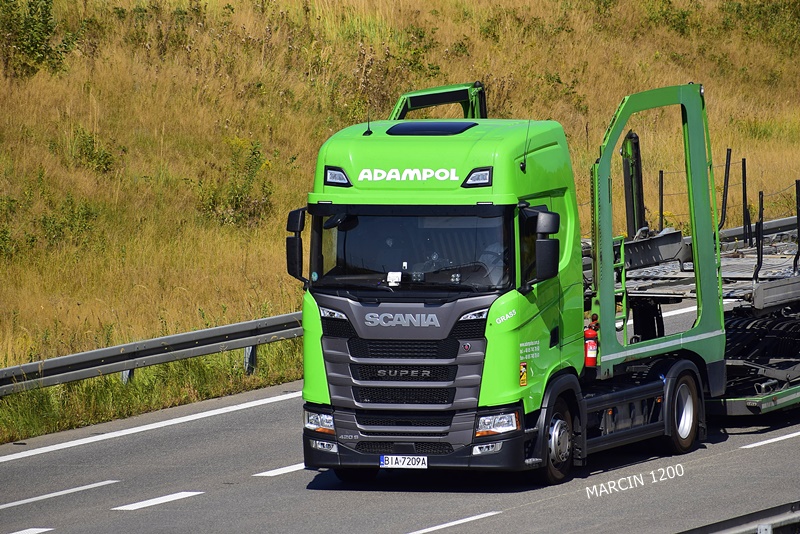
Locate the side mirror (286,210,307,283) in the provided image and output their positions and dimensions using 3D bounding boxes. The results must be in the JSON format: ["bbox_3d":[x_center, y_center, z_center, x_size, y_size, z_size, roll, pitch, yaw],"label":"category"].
[{"bbox_3d":[-1.077,-0.218,75.965,0.270,0.780,0.220,0,4,22],"label":"side mirror"}]

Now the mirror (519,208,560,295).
[{"bbox_3d":[1.438,-0.166,74.930,0.320,0.860,0.260,0,4,22],"label":"mirror"}]

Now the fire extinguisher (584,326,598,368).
[{"bbox_3d":[2.002,0.849,76.929,0.140,0.440,0.140,-1,3,-6],"label":"fire extinguisher"}]

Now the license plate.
[{"bbox_3d":[0.040,1.993,75.048,0.520,0.114,0.020,0,4,22],"label":"license plate"}]

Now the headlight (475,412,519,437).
[{"bbox_3d":[1.004,1.612,74.875,0.420,0.240,0.220,0,3,12],"label":"headlight"}]

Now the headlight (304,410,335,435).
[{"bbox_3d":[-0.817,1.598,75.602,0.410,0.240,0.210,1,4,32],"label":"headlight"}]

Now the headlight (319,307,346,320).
[{"bbox_3d":[-0.683,0.472,75.367,0.310,0.150,0.100,1,4,25],"label":"headlight"}]

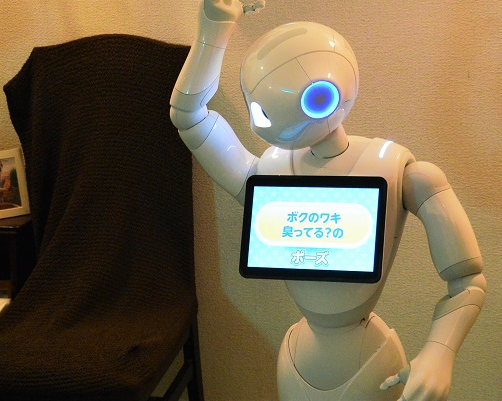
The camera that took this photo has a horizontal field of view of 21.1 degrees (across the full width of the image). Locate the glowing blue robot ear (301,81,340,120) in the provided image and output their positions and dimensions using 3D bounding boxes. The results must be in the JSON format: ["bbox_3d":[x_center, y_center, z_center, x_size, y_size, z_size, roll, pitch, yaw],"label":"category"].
[{"bbox_3d":[0.114,-0.168,2.245,0.067,0.067,0.015,-5,17,-18],"label":"glowing blue robot ear"}]

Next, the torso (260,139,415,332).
[{"bbox_3d":[0.146,0.052,2.325,0.260,0.310,0.180,1,9,22],"label":"torso"}]

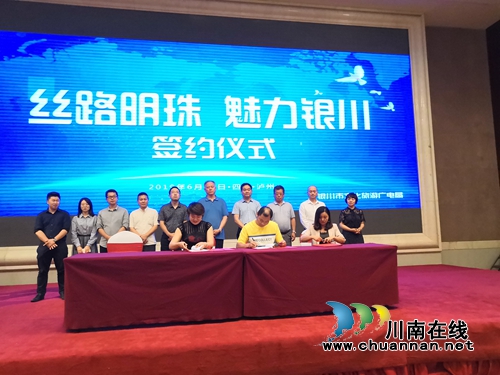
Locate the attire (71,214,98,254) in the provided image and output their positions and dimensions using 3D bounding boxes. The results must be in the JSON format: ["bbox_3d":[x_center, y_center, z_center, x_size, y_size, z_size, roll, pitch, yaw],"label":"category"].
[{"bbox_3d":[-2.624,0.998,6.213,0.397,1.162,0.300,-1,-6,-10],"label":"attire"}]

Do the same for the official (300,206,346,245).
[{"bbox_3d":[0.968,0.910,5.416,0.652,1.285,0.750,-1,-6,-10],"label":"official"}]

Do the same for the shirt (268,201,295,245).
[{"bbox_3d":[0.534,0.691,6.820,0.555,0.921,0.330,-1,-6,-10],"label":"shirt"}]

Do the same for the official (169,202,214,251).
[{"bbox_3d":[-0.764,0.883,5.103,0.577,1.370,0.750,-1,-6,-10],"label":"official"}]

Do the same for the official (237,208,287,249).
[{"bbox_3d":[0.129,0.910,5.263,0.669,1.300,0.750,-1,-6,-10],"label":"official"}]

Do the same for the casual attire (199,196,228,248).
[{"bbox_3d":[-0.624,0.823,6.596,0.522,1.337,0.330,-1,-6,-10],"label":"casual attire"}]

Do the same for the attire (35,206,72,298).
[{"bbox_3d":[-3.072,1.007,6.099,0.538,1.384,0.360,-1,-6,-10],"label":"attire"}]

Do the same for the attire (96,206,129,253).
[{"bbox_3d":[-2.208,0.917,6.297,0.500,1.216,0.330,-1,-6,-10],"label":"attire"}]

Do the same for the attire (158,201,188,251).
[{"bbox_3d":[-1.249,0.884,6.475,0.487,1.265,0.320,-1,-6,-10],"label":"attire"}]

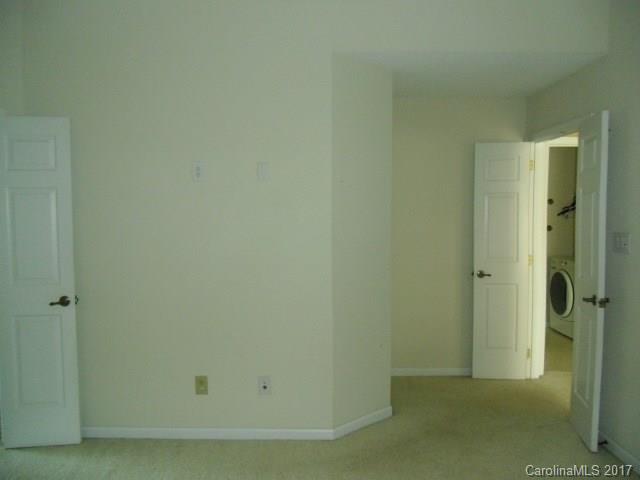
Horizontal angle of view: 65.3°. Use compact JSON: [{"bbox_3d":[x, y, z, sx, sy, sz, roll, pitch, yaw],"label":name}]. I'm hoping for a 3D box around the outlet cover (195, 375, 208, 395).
[{"bbox_3d":[-0.759,0.937,3.212,0.075,0.117,0.010,0,3,2],"label":"outlet cover"}]

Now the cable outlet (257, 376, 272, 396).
[{"bbox_3d":[-0.356,0.934,3.199,0.075,0.117,0.010,0,3,2],"label":"cable outlet"}]

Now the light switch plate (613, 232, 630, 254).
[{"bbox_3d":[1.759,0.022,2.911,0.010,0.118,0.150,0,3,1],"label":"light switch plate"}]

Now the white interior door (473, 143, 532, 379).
[{"bbox_3d":[1.557,0.194,4.297,0.465,2.030,0.037,0,3,3],"label":"white interior door"}]

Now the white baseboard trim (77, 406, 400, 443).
[{"bbox_3d":[-0.582,1.238,3.416,2.177,0.072,0.403,0,3,2],"label":"white baseboard trim"}]

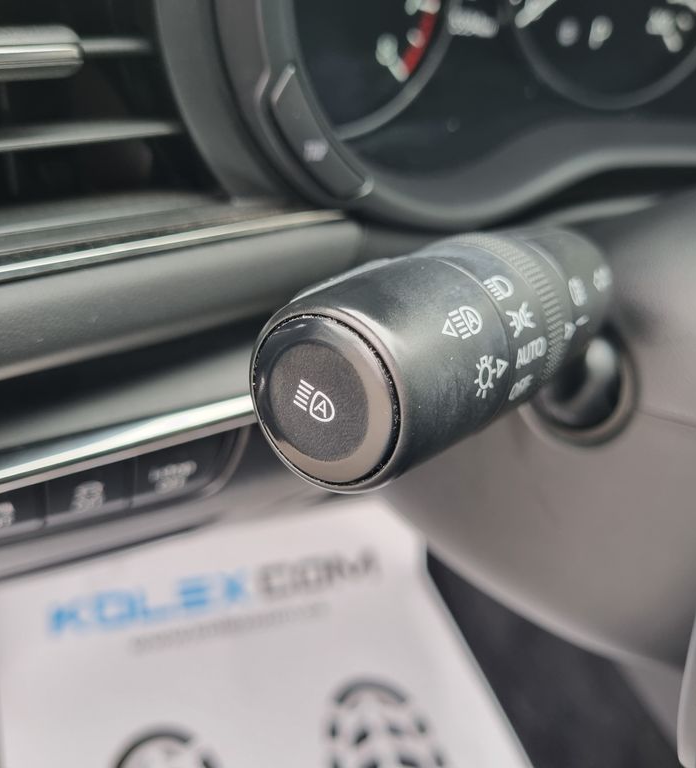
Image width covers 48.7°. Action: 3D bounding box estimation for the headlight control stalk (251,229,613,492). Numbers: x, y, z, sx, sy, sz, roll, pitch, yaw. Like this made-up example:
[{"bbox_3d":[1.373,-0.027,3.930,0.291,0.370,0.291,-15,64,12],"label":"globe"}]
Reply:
[{"bbox_3d":[0.020,-0.009,0.133,0.032,0.032,0.089,19,25,28],"label":"headlight control stalk"}]

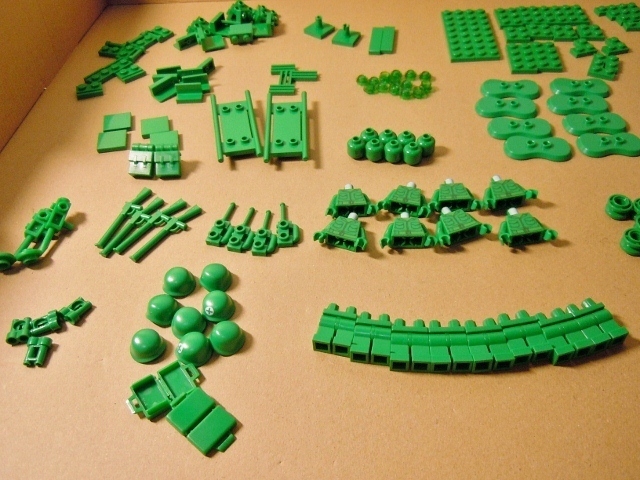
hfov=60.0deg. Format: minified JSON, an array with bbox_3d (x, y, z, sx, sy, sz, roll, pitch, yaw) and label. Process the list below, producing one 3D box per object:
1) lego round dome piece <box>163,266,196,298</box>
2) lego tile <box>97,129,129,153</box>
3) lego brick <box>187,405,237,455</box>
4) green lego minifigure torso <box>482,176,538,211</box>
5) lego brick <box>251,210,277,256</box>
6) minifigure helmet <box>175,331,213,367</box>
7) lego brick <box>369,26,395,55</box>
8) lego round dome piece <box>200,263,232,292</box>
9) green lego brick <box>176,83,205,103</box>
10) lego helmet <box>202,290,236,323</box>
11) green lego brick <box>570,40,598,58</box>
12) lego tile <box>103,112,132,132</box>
[{"bbox_3d":[-0.063,0.017,0.247,0.015,0.010,0.015,-2,48,2],"label":"lego round dome piece"},{"bbox_3d":[-0.124,-0.059,0.333,0.016,0.003,0.016,-10,49,-5],"label":"lego tile"},{"bbox_3d":[-0.039,0.073,0.210,0.013,0.004,0.016,31,58,28],"label":"lego brick"},{"bbox_3d":[0.095,-0.025,0.282,0.029,0.008,0.018,-11,49,-6],"label":"green lego minifigure torso"},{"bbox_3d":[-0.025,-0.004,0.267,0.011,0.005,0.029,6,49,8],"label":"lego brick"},{"bbox_3d":[-0.052,0.043,0.228,0.015,0.009,0.014,-2,48,2],"label":"minifigure helmet"},{"bbox_3d":[0.044,-0.140,0.390,0.016,0.003,0.033,5,49,8],"label":"lego brick"},{"bbox_3d":[-0.048,0.015,0.253,0.015,0.009,0.014,-2,48,2],"label":"lego round dome piece"},{"bbox_3d":[-0.083,-0.094,0.356,0.016,0.010,0.008,-2,49,3],"label":"green lego brick"},{"bbox_3d":[-0.044,0.027,0.238,0.015,0.010,0.015,-2,48,2],"label":"lego helmet"},{"bbox_3d":[0.174,-0.128,0.370,0.016,0.005,0.016,-19,50,-12],"label":"green lego brick"},{"bbox_3d":[-0.121,-0.070,0.333,0.016,0.003,0.016,-11,48,-6],"label":"lego tile"}]

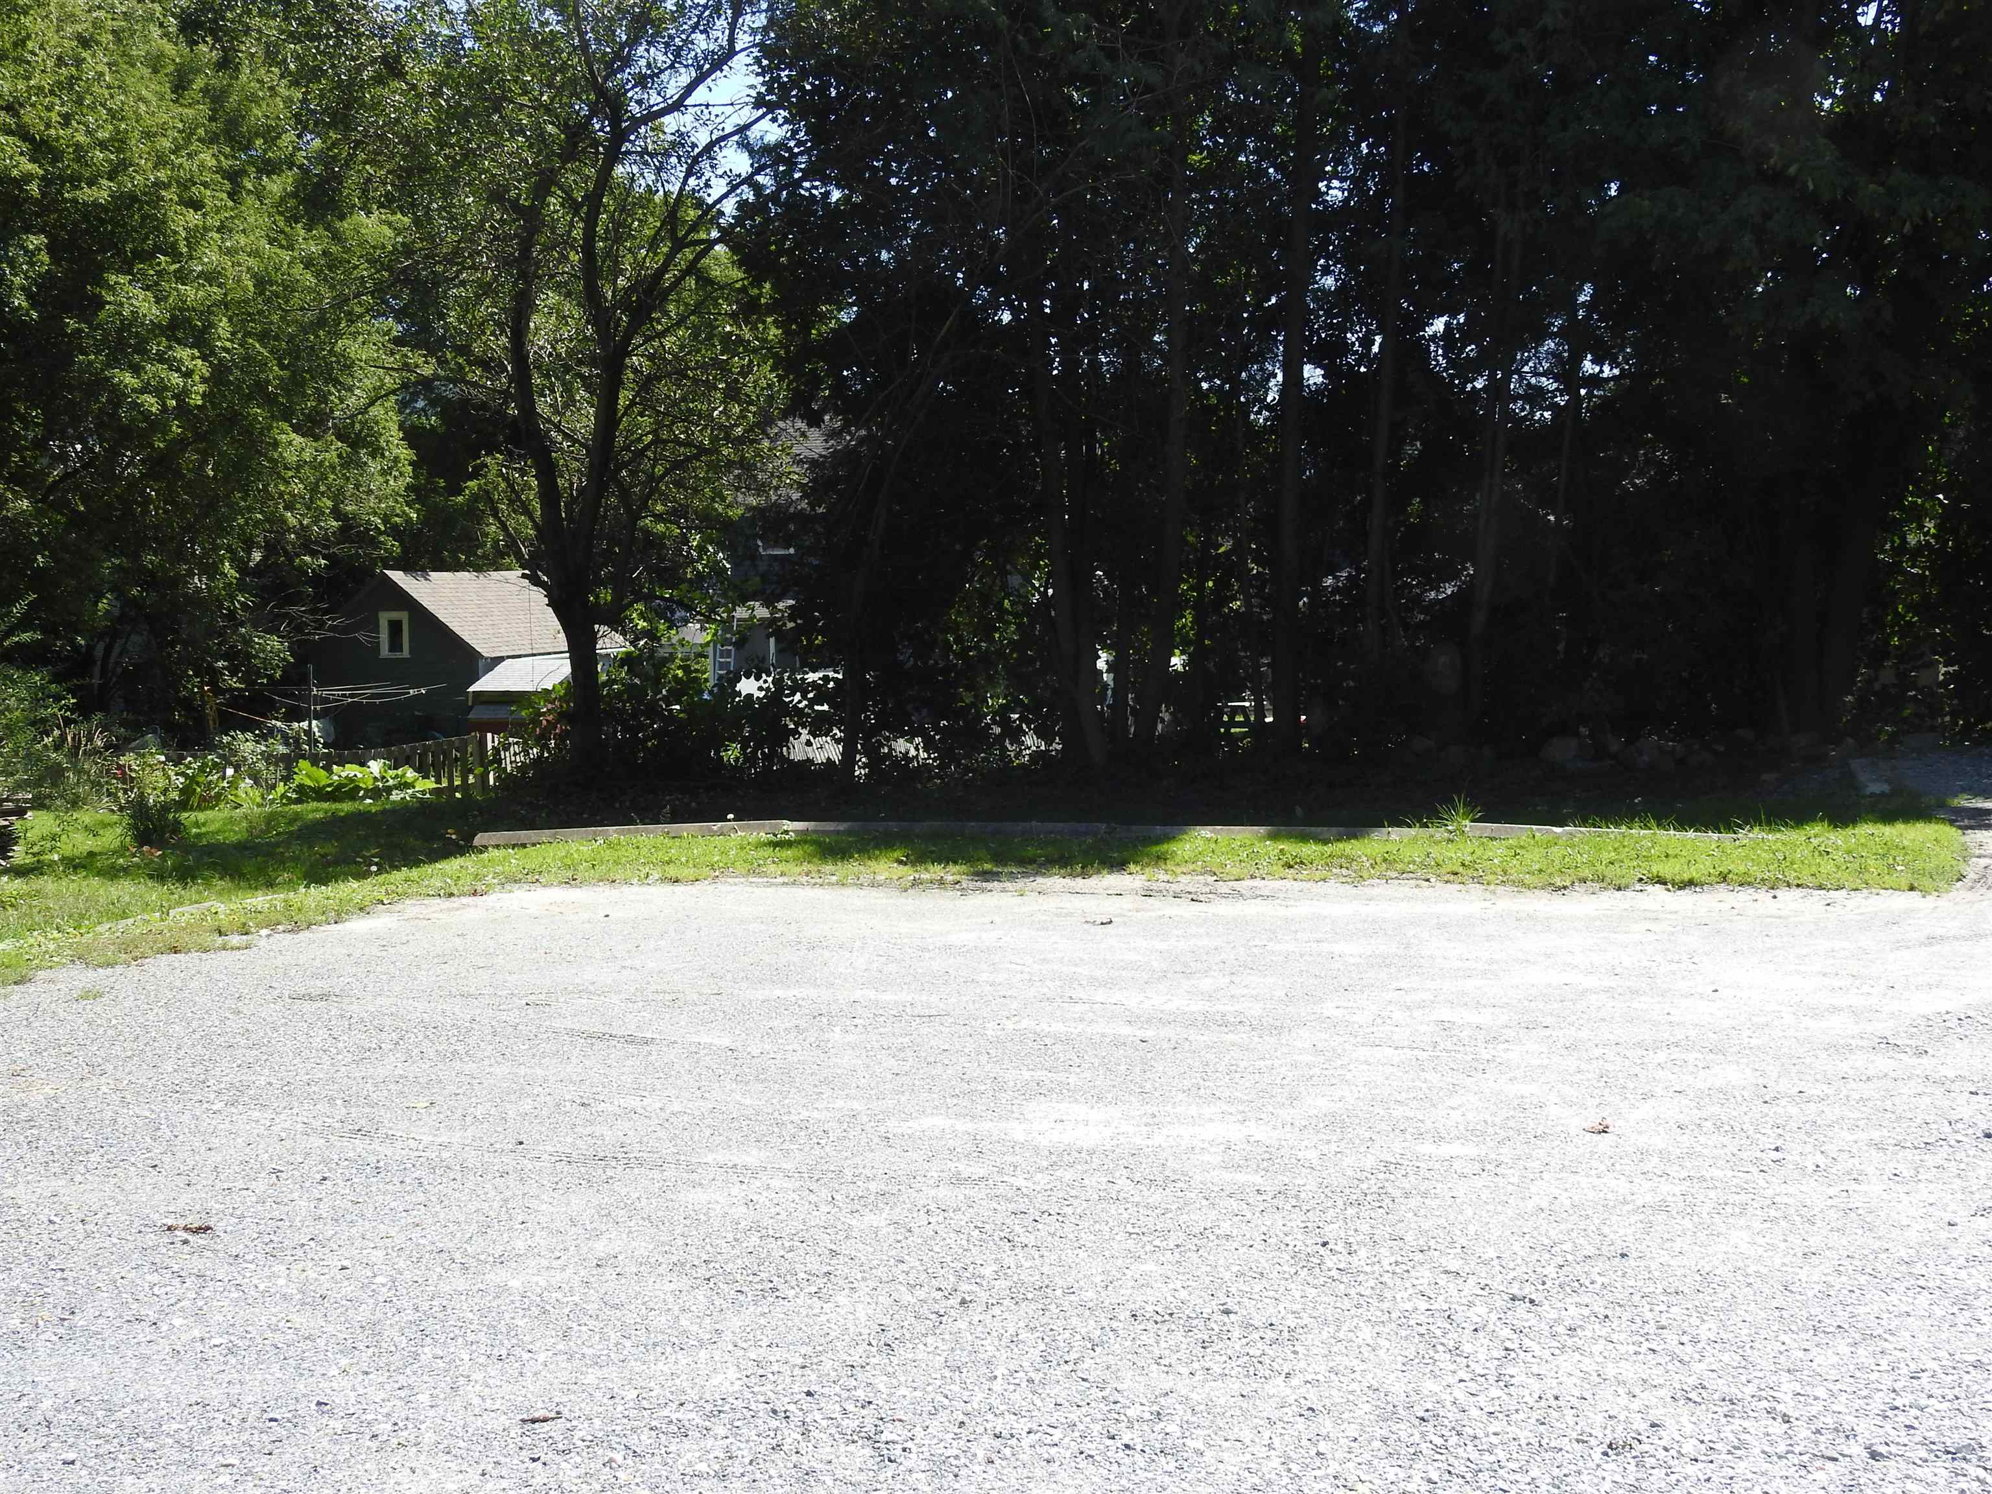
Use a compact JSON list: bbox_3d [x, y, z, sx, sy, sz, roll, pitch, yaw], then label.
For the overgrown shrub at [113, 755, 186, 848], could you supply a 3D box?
[{"bbox_3d":[-6.261,0.397,18.300,0.550,0.690,0.530,0,3,0],"label":"overgrown shrub"}]

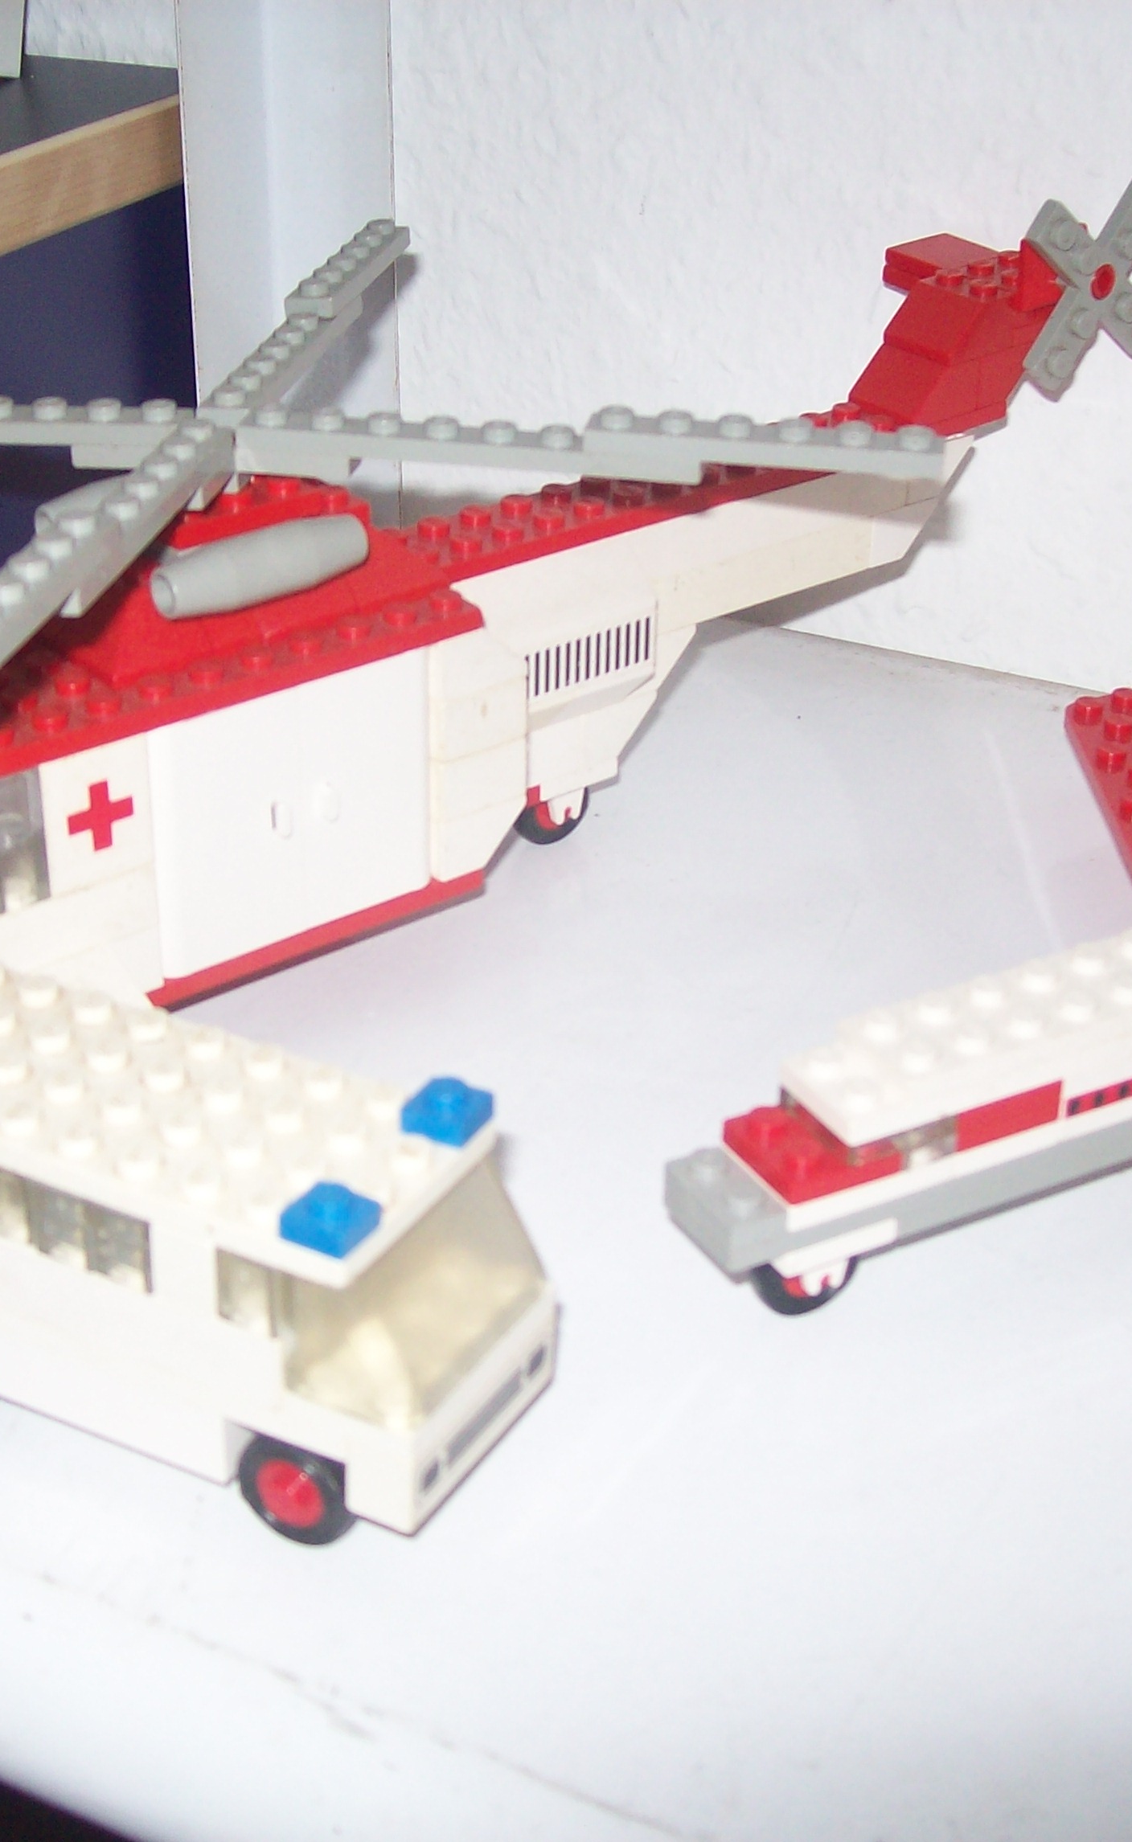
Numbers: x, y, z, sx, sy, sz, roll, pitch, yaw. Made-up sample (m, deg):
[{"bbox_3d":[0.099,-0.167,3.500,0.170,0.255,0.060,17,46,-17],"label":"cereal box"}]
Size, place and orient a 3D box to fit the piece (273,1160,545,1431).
[{"bbox_3d":[-0.016,0.038,0.277,0.016,0.016,0.032,15,31,24],"label":"piece"}]

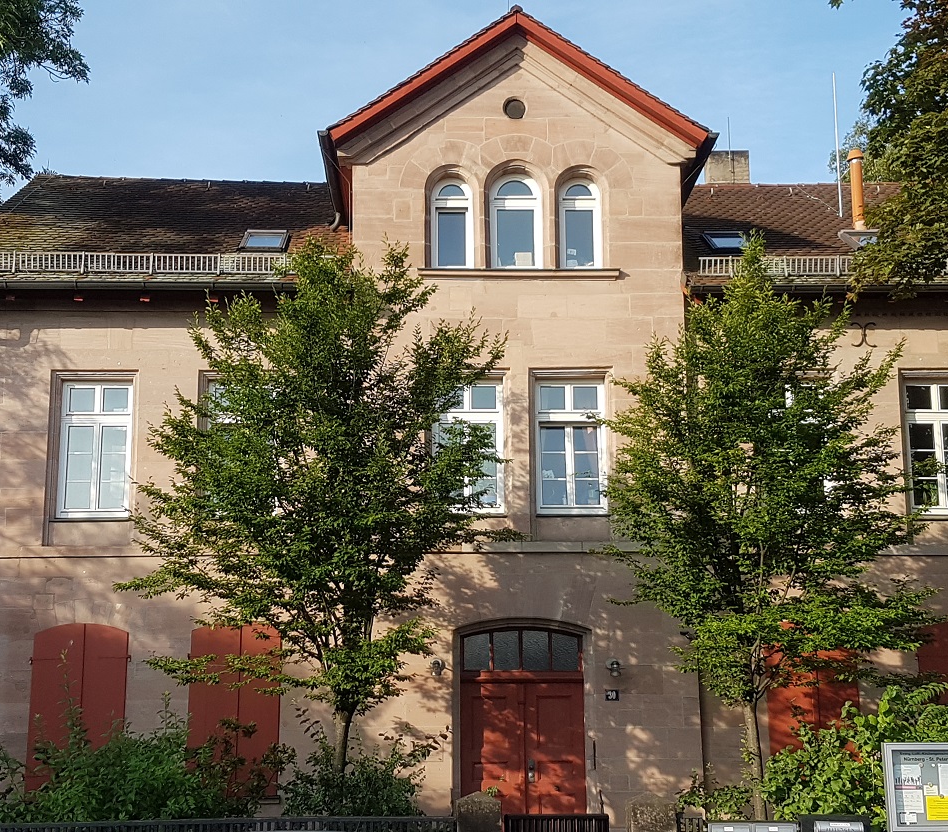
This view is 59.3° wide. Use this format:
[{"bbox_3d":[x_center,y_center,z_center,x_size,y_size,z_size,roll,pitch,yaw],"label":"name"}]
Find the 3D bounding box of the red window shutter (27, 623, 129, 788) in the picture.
[{"bbox_3d":[-5.063,3.724,10.647,1.229,2.127,0.090,0,-7,-2],"label":"red window shutter"}]

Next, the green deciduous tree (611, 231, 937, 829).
[{"bbox_3d":[3.259,1.447,9.100,3.647,6.701,3.500,0,-7,-2],"label":"green deciduous tree"}]

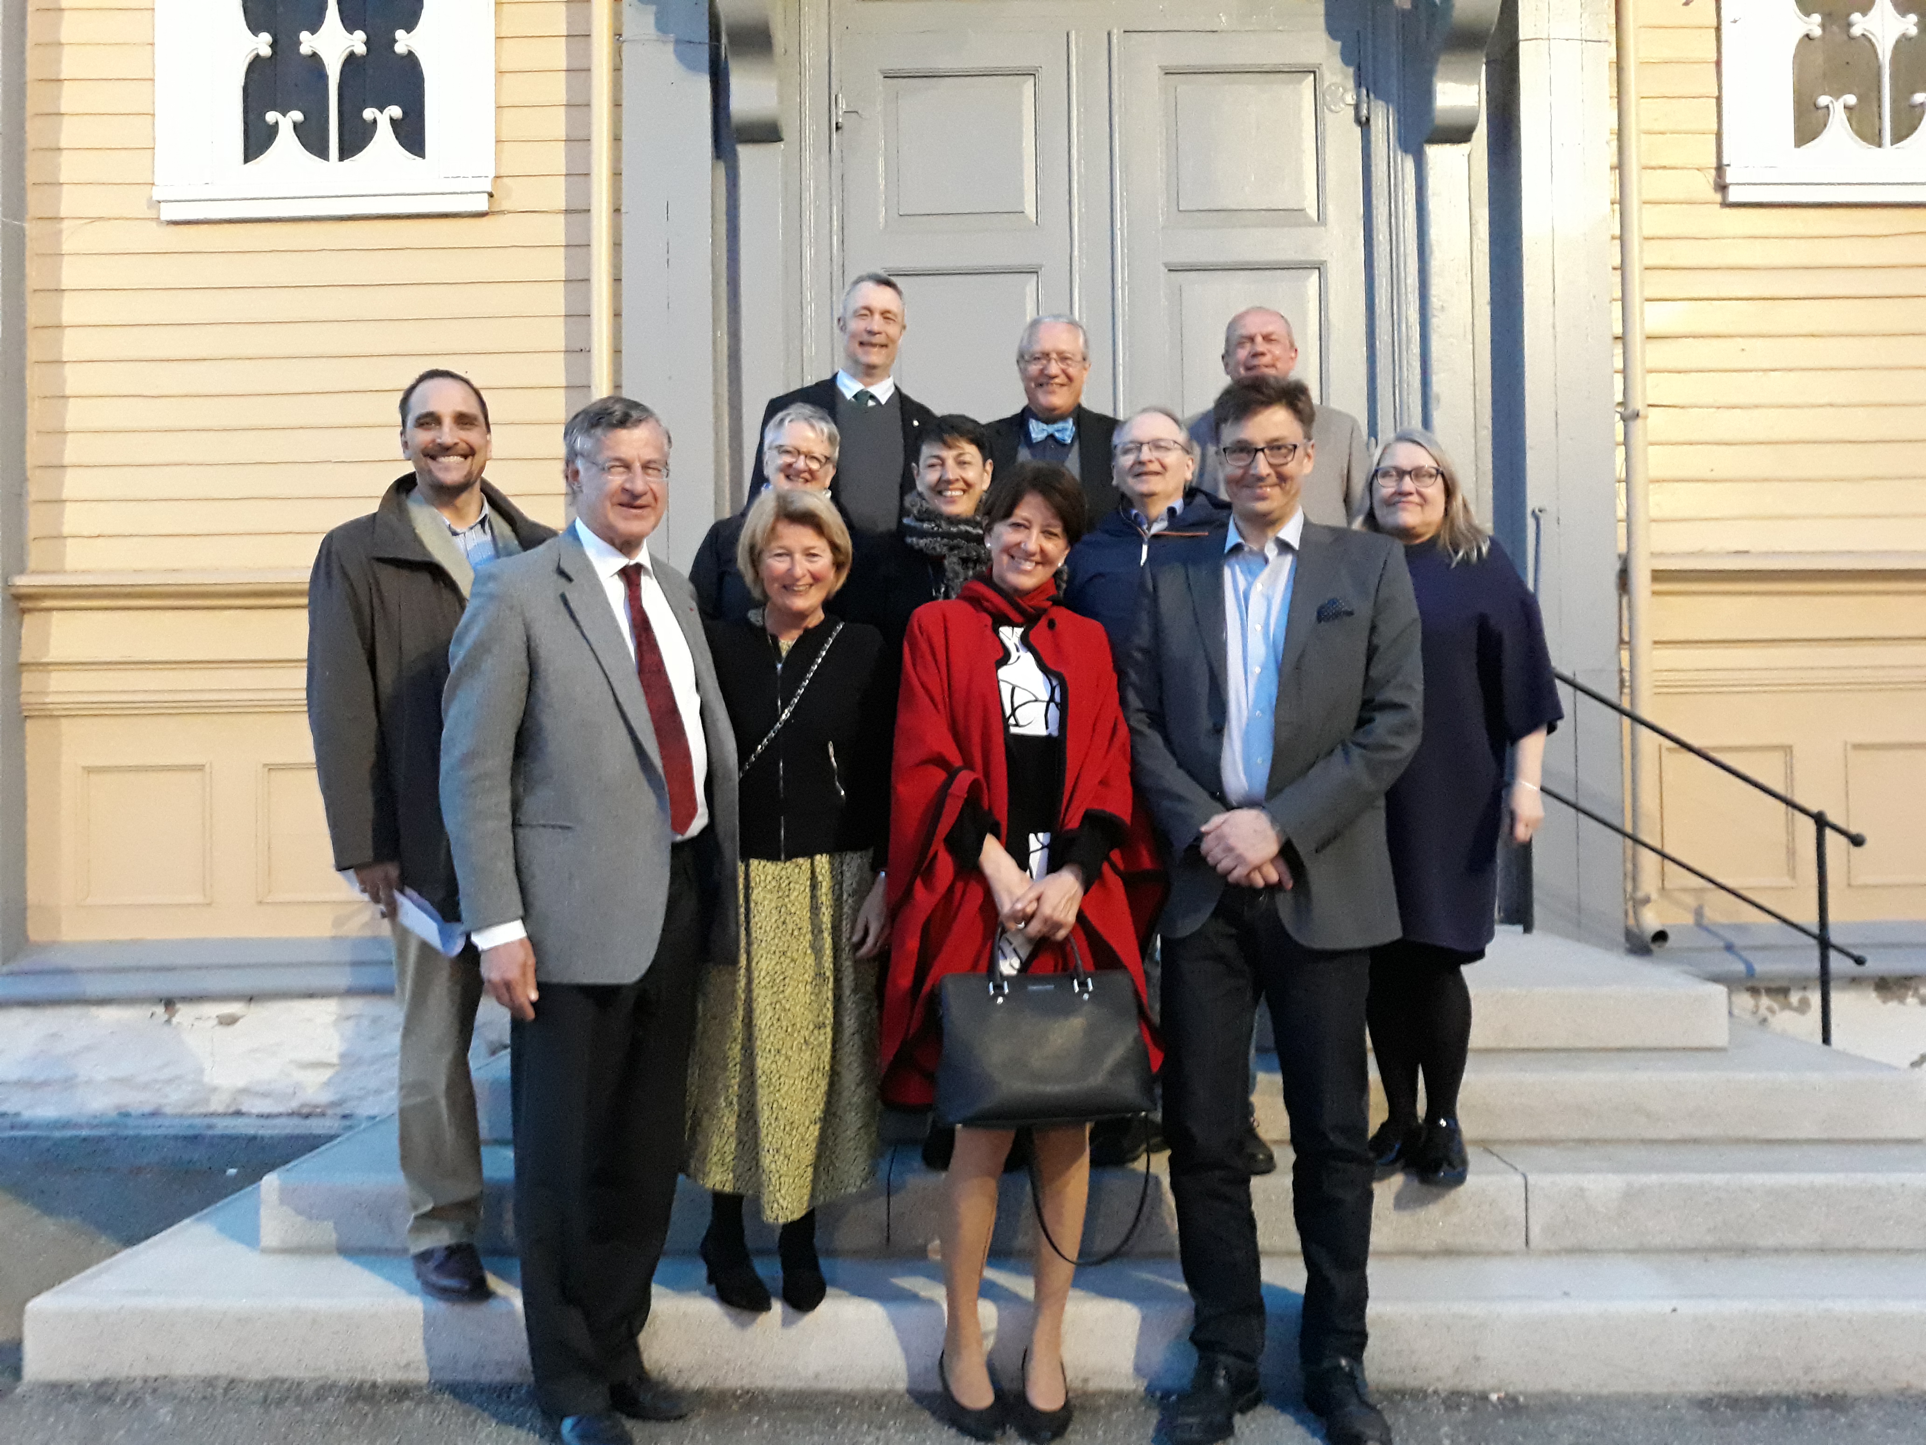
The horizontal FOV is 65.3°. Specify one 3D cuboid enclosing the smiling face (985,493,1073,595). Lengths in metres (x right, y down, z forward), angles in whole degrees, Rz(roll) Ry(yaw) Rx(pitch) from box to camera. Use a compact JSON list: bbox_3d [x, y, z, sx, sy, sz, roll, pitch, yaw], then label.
[{"bbox_3d":[0.119,-0.319,2.710,0.142,0.188,0.150,9,-2,4],"label":"smiling face"}]

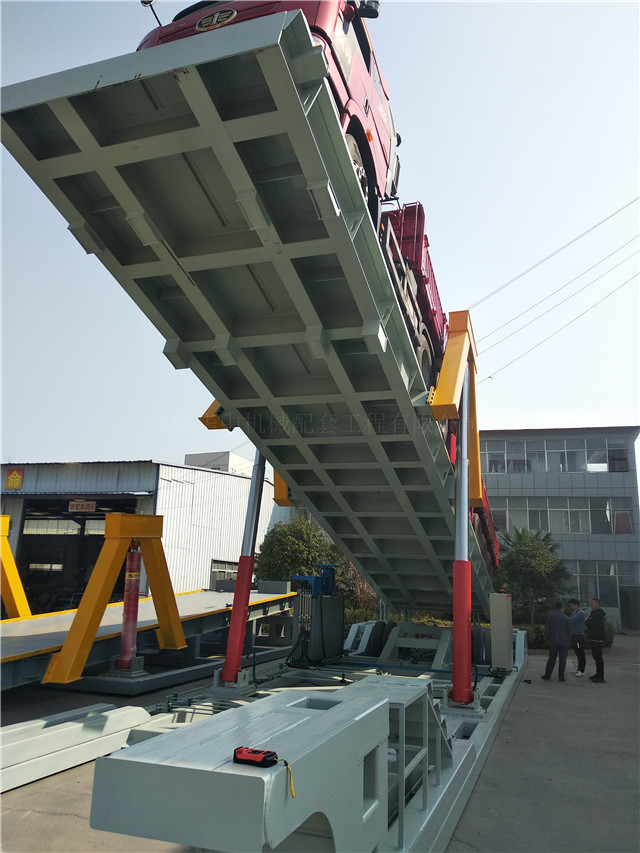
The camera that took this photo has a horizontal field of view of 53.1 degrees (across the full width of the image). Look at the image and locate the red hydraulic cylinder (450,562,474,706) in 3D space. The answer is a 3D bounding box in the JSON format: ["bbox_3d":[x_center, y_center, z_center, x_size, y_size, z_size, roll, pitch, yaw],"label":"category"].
[{"bbox_3d":[1.997,2.861,9.064,0.310,1.930,0.280,-3,-23,19],"label":"red hydraulic cylinder"}]

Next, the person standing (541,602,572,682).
[{"bbox_3d":[5.192,4.740,14.190,0.580,1.660,0.360,-6,-16,30],"label":"person standing"}]

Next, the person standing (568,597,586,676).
[{"bbox_3d":[6.026,4.972,15.159,0.450,1.740,0.480,3,-14,-2],"label":"person standing"}]

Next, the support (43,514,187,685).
[{"bbox_3d":[-3.299,2.826,11.214,0.400,2.500,3.550,-3,-10,19],"label":"support"}]

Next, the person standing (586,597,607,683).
[{"bbox_3d":[6.150,4.768,14.368,0.440,1.760,0.500,2,-14,2],"label":"person standing"}]

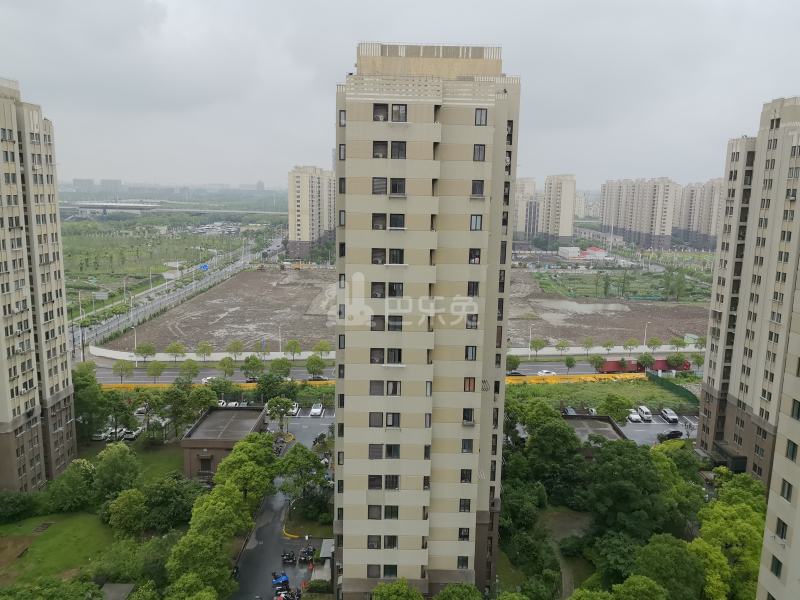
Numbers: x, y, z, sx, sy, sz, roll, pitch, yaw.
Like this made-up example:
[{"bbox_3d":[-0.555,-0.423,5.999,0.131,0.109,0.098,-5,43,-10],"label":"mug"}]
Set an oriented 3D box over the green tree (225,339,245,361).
[{"bbox_3d":[-42.688,13.068,161.656,4.500,5.910,4.500,1,10,0],"label":"green tree"}]

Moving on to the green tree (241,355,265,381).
[{"bbox_3d":[-34.040,16.110,143.690,5.070,7.100,5.070,1,10,0],"label":"green tree"}]

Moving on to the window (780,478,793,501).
[{"bbox_3d":[26.492,13.068,42.694,0.150,1.300,1.100,1,10,-2],"label":"window"}]

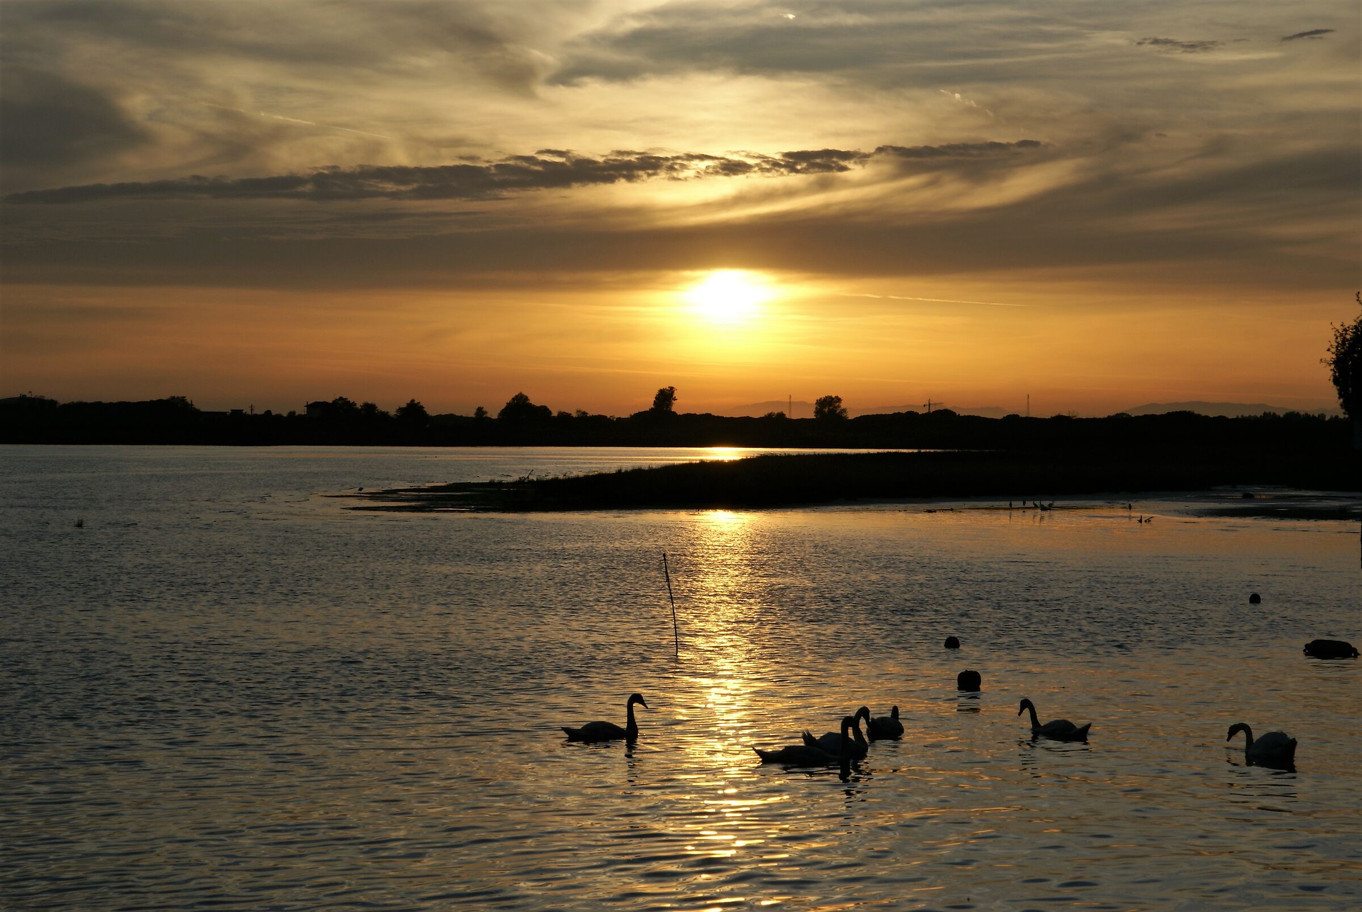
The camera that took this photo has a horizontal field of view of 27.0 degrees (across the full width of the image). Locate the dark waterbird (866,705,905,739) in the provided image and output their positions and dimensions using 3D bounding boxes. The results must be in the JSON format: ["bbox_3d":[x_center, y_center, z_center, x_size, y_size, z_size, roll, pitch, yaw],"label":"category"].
[{"bbox_3d":[2.433,3.120,33.744,0.420,0.420,0.950,0,1,24],"label":"dark waterbird"}]

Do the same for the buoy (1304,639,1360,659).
[{"bbox_3d":[10.537,3.084,46.038,0.860,0.280,0.400,0,0,0],"label":"buoy"}]

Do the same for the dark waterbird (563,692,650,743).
[{"bbox_3d":[-0.890,3.062,33.452,1.030,0.540,0.400,0,1,-17],"label":"dark waterbird"}]

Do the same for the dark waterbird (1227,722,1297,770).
[{"bbox_3d":[6.436,3.134,31.440,0.980,0.430,0.420,0,1,39],"label":"dark waterbird"}]

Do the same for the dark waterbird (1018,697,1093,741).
[{"bbox_3d":[4.428,3.091,33.627,0.980,0.480,0.420,0,1,28],"label":"dark waterbird"}]

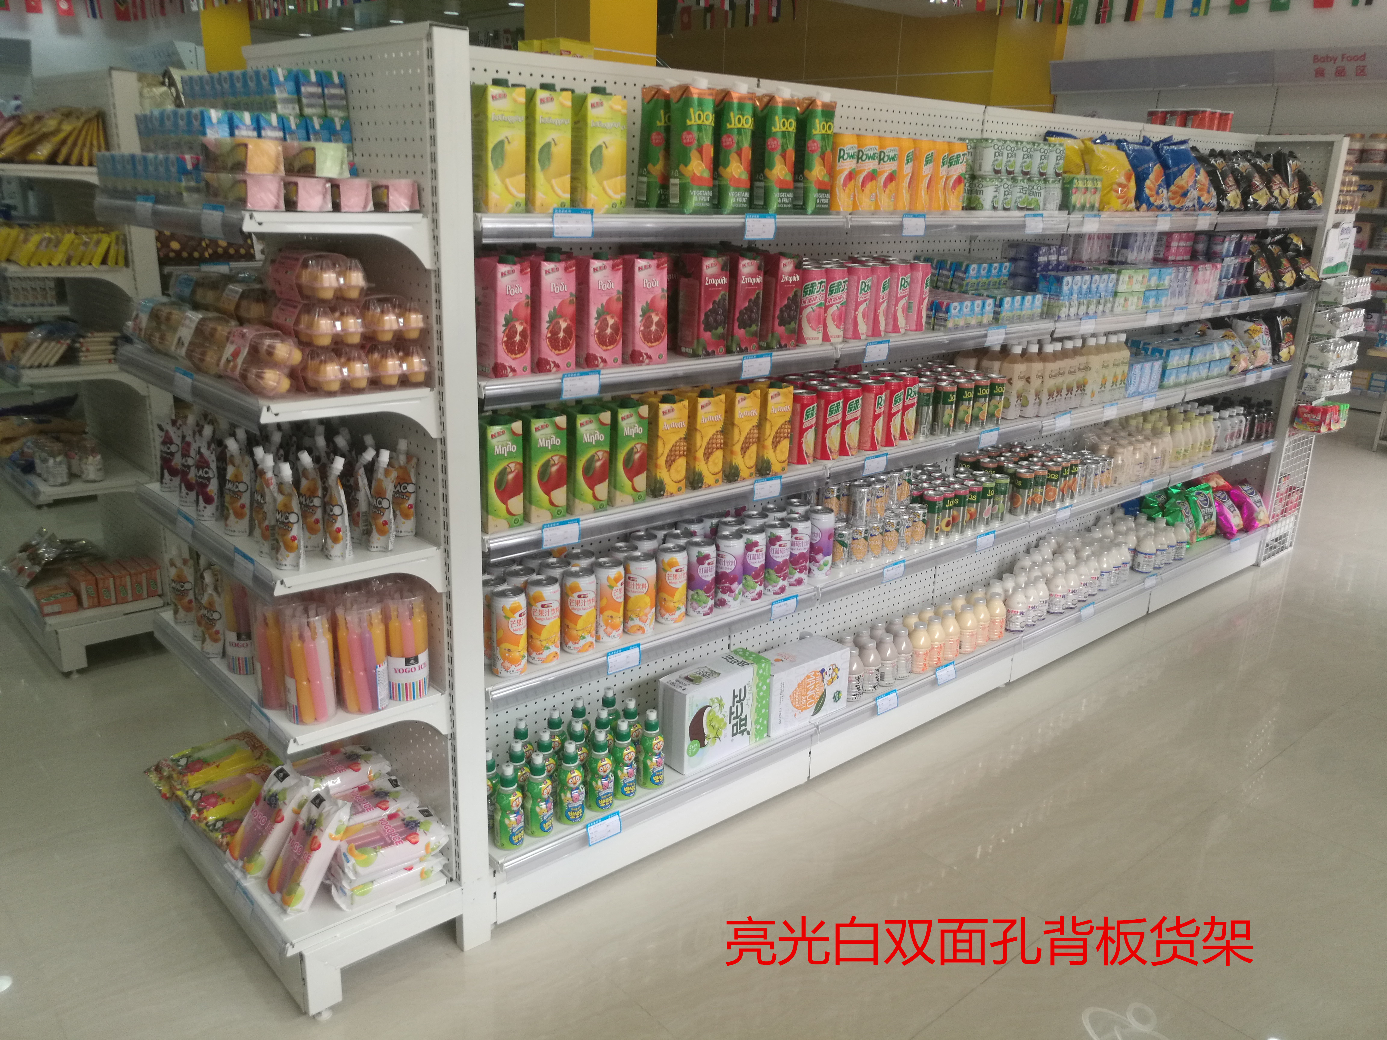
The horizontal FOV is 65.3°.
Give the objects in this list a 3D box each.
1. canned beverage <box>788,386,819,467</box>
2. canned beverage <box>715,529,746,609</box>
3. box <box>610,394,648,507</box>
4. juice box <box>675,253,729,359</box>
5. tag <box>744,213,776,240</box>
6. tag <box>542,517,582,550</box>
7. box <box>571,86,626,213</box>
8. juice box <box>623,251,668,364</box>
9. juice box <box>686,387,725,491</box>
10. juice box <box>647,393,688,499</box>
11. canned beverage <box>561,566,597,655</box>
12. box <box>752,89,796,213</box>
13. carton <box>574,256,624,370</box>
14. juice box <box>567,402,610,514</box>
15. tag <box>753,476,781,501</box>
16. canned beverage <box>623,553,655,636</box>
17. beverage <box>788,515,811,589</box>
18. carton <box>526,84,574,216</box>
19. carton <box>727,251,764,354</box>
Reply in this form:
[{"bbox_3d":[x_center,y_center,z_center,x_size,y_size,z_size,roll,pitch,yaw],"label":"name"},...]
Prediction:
[{"bbox_3d":[0.253,-0.214,2.509,0.064,0.168,0.064,2,17,0],"label":"canned beverage"},{"bbox_3d":[0.079,0.114,2.472,0.066,0.168,0.066,2,18,-1],"label":"canned beverage"},{"bbox_3d":[-0.144,-0.139,2.157,0.074,0.210,0.069,-12,22,-38],"label":"box"},{"bbox_3d":[0.021,-0.447,2.221,0.071,0.216,0.071,-13,23,-38],"label":"juice box"},{"bbox_3d":[0.134,-0.584,2.155,0.084,0.048,0.005,-13,28,-39],"label":"tag"},{"bbox_3d":[-0.247,0.025,2.041,0.086,0.047,0.005,-13,23,-40],"label":"tag"},{"bbox_3d":[-0.183,-0.672,1.974,0.072,0.214,0.073,-12,22,-37],"label":"box"},{"bbox_3d":[-0.100,-0.418,2.118,0.071,0.216,0.071,-8,21,-29],"label":"juice box"},{"bbox_3d":[0.015,-0.181,2.330,0.071,0.216,0.071,-11,22,-35],"label":"juice box"},{"bbox_3d":[-0.066,-0.160,2.235,0.075,0.212,0.075,-12,23,-38],"label":"juice box"},{"bbox_3d":[-0.232,0.184,2.201,0.067,0.166,0.067,2,17,-1],"label":"canned beverage"},{"bbox_3d":[0.157,-0.765,2.252,0.077,0.248,0.075,-13,23,-39],"label":"box"},{"bbox_3d":[-0.185,-0.397,2.035,0.074,0.210,0.069,-12,22,-38],"label":"carton"},{"bbox_3d":[-0.216,-0.124,2.106,0.075,0.212,0.075,-11,22,-36],"label":"juice box"},{"bbox_3d":[0.164,-0.068,2.371,0.083,0.046,0.005,-13,24,-40],"label":"tag"},{"bbox_3d":[-0.113,0.157,2.301,0.067,0.166,0.067,2,17,-1],"label":"canned beverage"},{"bbox_3d":[0.249,0.072,2.611,0.066,0.167,0.066,2,17,-1],"label":"beverage"},{"bbox_3d":[-0.260,-0.641,1.870,0.074,0.210,0.069,-13,23,-40],"label":"carton"},{"bbox_3d":[0.093,-0.460,2.281,0.074,0.208,0.072,-13,23,-40],"label":"carton"}]

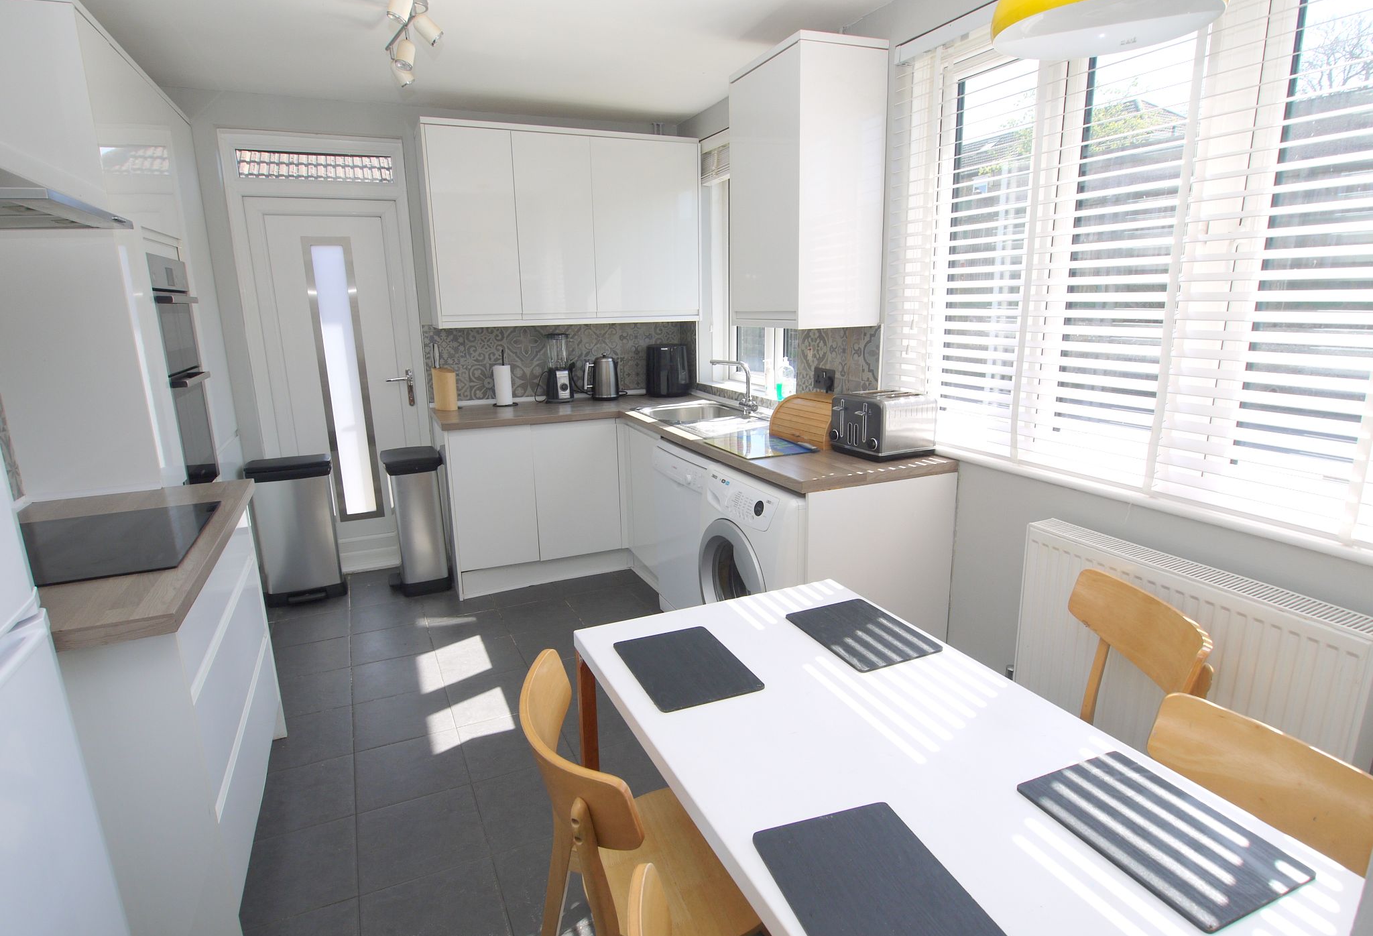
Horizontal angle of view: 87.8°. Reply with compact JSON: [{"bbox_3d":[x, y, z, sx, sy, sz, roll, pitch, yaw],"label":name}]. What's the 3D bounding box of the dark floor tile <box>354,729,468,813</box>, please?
[{"bbox_3d":[-0.892,0.978,2.316,0.330,0.010,0.330,-7,14,-24],"label":"dark floor tile"}]

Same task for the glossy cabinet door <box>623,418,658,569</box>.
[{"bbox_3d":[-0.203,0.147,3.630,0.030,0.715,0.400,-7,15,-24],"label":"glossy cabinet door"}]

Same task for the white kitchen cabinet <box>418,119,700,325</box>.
[{"bbox_3d":[-0.662,-1.282,3.904,1.437,0.974,0.370,-7,14,-24],"label":"white kitchen cabinet"}]

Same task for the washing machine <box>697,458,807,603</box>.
[{"bbox_3d":[0.453,0.424,2.673,0.580,0.850,0.600,-7,14,-23],"label":"washing machine"}]

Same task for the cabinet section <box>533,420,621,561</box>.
[{"bbox_3d":[-0.579,0.112,3.798,0.455,0.724,0.020,-7,15,-24],"label":"cabinet section"}]

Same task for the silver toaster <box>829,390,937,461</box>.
[{"bbox_3d":[0.699,-0.156,2.574,0.272,0.205,0.277,-7,14,-25],"label":"silver toaster"}]

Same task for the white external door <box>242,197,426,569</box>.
[{"bbox_3d":[-1.843,-0.404,3.876,0.710,1.980,0.060,-7,15,-24],"label":"white external door"}]

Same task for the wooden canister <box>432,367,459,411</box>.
[{"bbox_3d":[-1.321,-0.432,3.906,0.115,0.225,0.100,-7,15,-24],"label":"wooden canister"}]

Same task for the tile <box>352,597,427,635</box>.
[{"bbox_3d":[-1.439,0.722,3.449,0.328,0.010,0.324,-7,14,-24],"label":"tile"}]

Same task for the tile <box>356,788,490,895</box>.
[{"bbox_3d":[-0.749,1.041,2.019,0.330,0.010,0.330,-7,14,-24],"label":"tile"}]

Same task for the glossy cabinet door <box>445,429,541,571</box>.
[{"bbox_3d":[-0.965,0.160,3.623,0.400,0.724,0.020,-7,15,-24],"label":"glossy cabinet door"}]

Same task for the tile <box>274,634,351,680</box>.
[{"bbox_3d":[-1.619,0.827,3.064,0.330,0.010,0.330,-7,14,-24],"label":"tile"}]

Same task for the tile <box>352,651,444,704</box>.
[{"bbox_3d":[-1.165,0.848,2.881,0.328,0.010,0.324,-7,14,-24],"label":"tile"}]

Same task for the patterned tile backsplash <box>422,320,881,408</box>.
[{"bbox_3d":[-0.334,-0.436,3.296,1.500,0.440,1.910,-7,14,-23],"label":"patterned tile backsplash"}]

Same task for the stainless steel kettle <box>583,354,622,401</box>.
[{"bbox_3d":[-0.494,-0.541,4.224,0.225,0.262,0.163,-4,14,-13],"label":"stainless steel kettle"}]

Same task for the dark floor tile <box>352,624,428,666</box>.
[{"bbox_3d":[-1.304,0.784,3.168,0.328,0.010,0.324,-7,14,-24],"label":"dark floor tile"}]

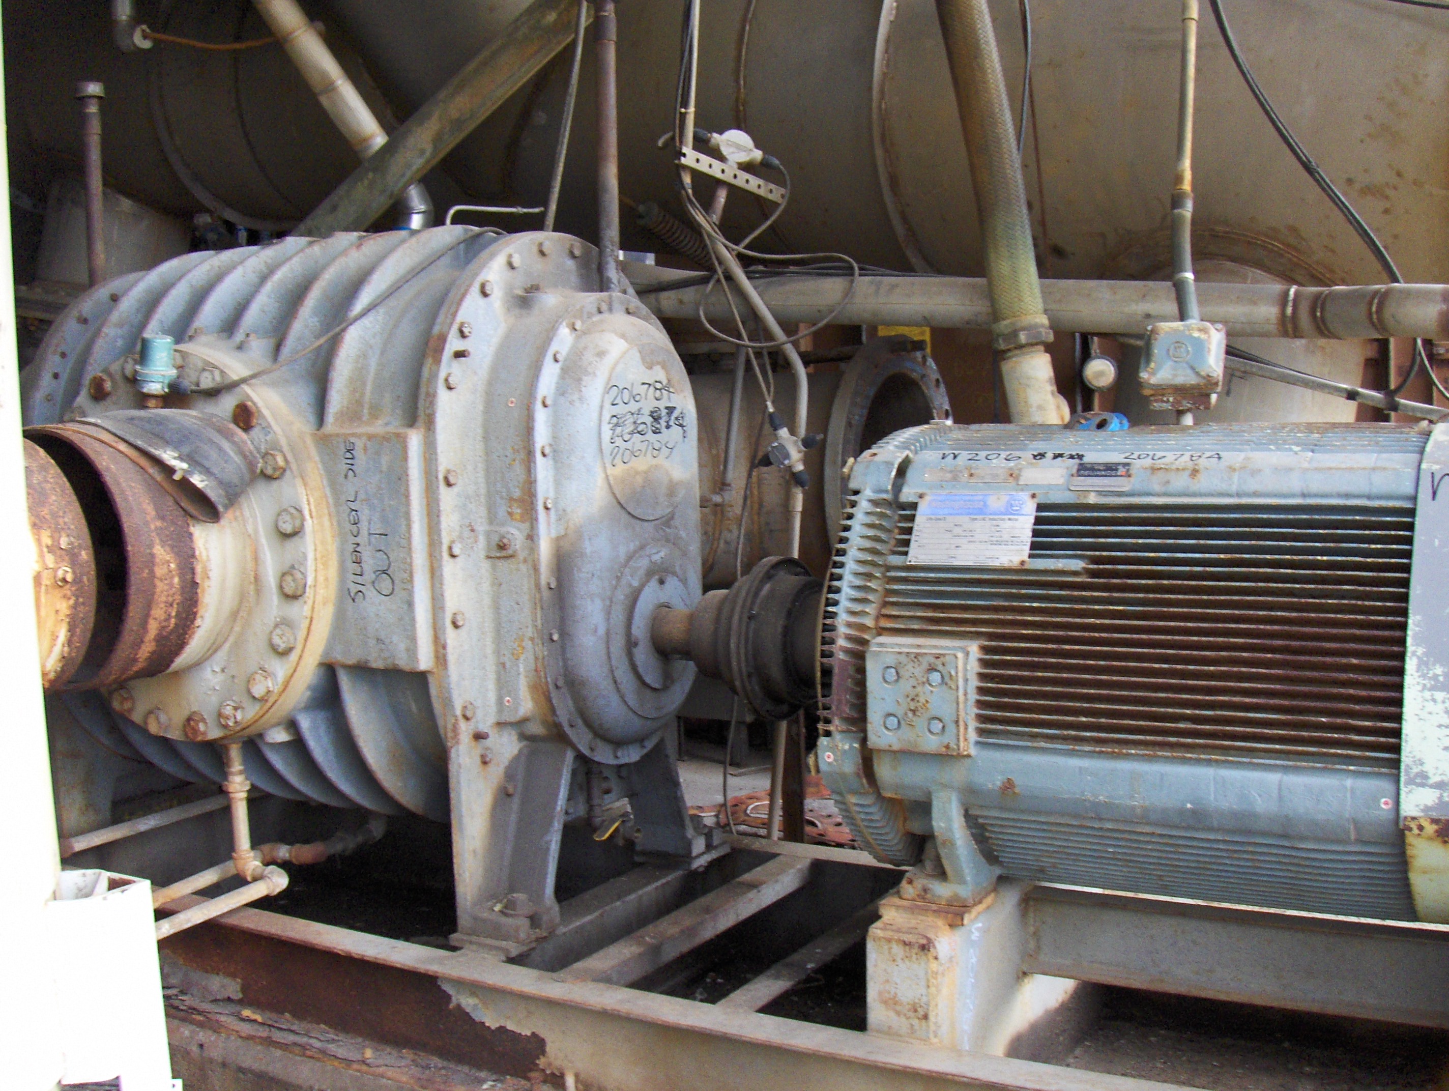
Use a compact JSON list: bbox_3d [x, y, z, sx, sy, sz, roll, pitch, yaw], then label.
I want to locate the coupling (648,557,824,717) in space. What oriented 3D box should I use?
[{"bbox_3d":[0.048,0.170,3.200,0.375,0.300,0.300,1,7,32],"label":"coupling"}]

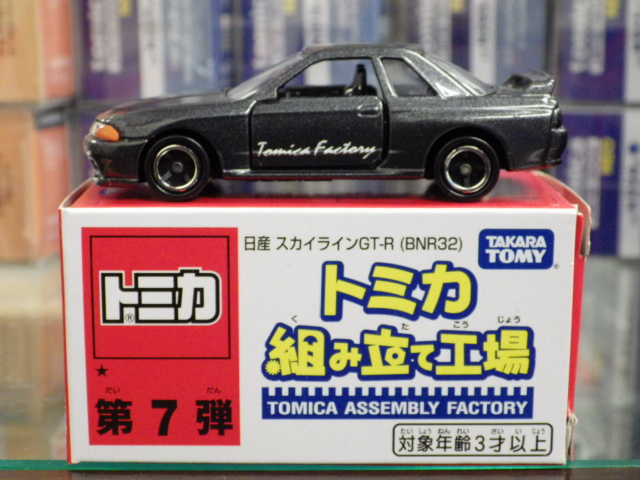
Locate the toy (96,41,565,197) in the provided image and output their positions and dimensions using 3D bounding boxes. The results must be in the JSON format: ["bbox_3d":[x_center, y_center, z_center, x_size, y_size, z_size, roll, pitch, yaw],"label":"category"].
[{"bbox_3d":[0.001,-0.020,0.216,0.077,0.023,0.030,0,12,0],"label":"toy"}]

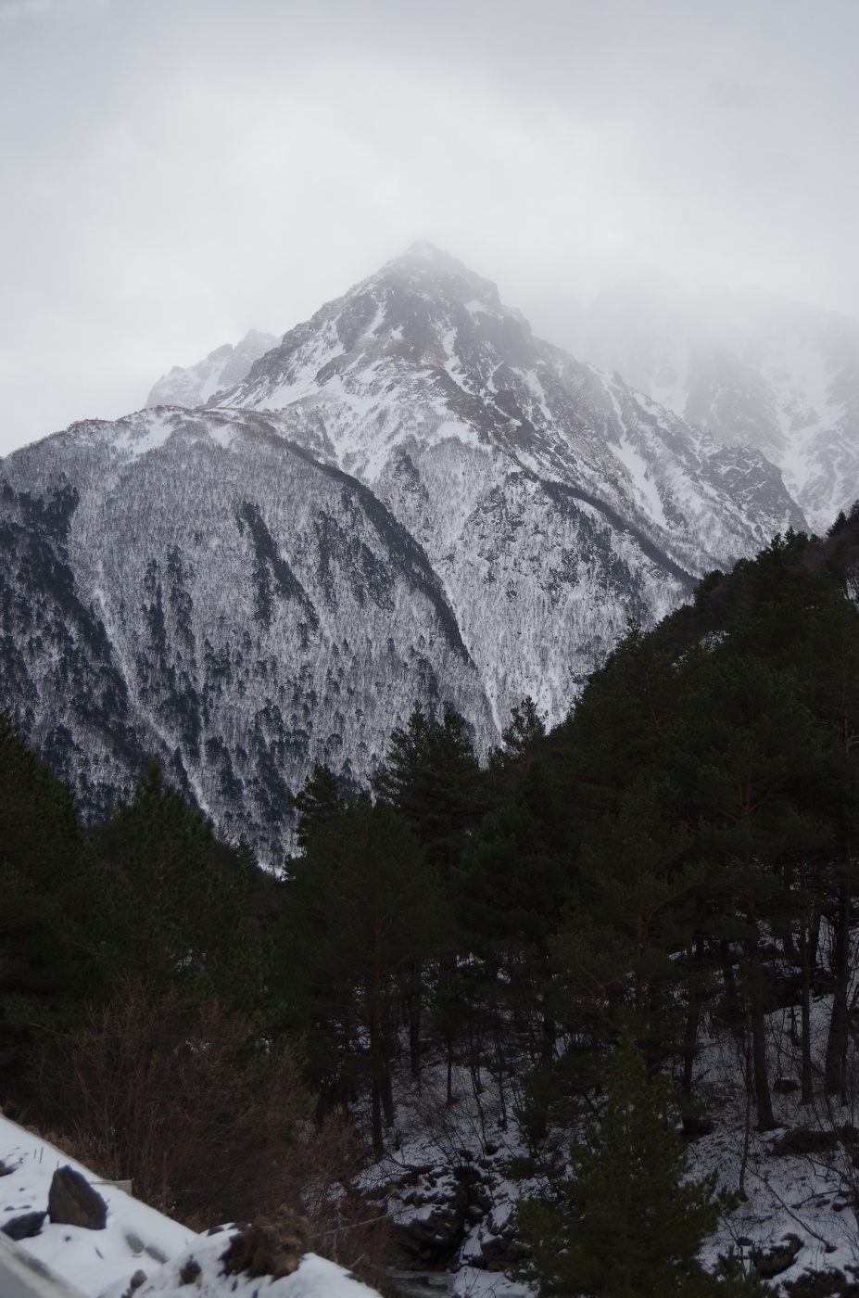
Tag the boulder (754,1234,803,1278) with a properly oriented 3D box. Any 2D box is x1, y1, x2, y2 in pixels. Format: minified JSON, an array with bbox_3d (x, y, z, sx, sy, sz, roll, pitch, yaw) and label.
[{"bbox_3d":[7.837,13.580,37.092,1.060,0.760,0.880,-2,-8,11],"label":"boulder"}]

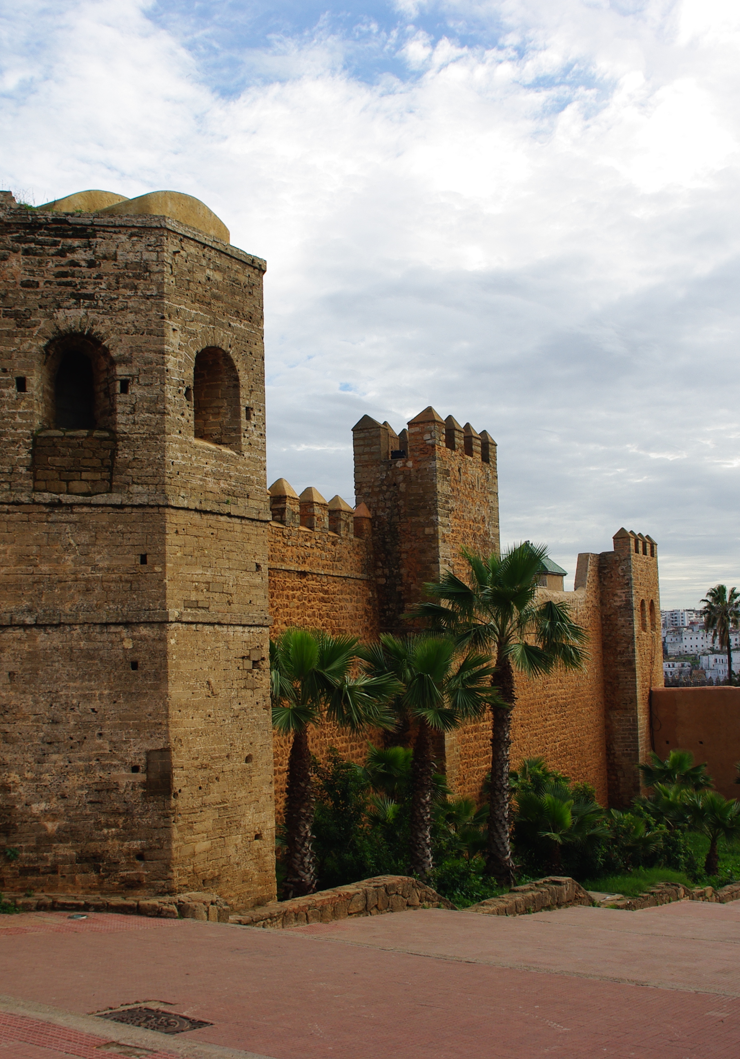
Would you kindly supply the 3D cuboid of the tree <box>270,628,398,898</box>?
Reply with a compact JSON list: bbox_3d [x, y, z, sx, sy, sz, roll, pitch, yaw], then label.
[{"bbox_3d":[-1.192,4.175,21.422,3.343,4.816,3.343,-1,-5,0],"label":"tree"}]

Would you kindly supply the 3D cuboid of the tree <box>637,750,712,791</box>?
[{"bbox_3d":[8.876,7.612,34.613,2.196,2.444,2.196,-1,-5,0],"label":"tree"}]

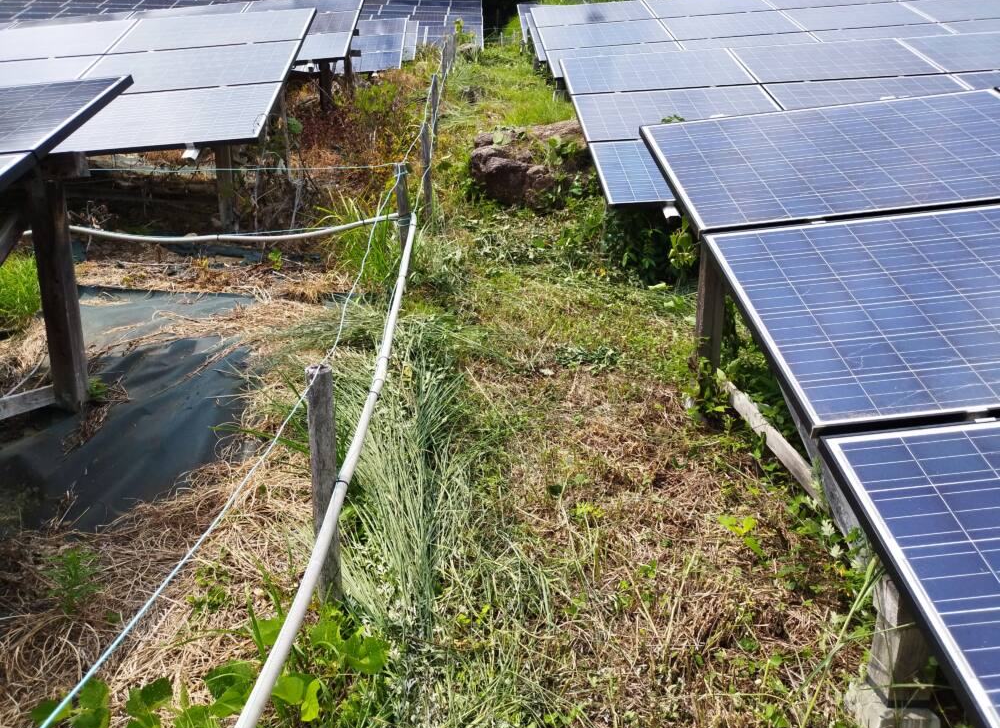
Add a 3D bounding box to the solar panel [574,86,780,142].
[{"bbox_3d":[1.488,-2.070,6.471,1.650,0.042,0.990,-4,39,-1],"label":"solar panel"}]

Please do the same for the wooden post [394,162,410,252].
[{"bbox_3d":[-0.631,-1.020,5.070,0.062,0.600,0.062,-2,10,-2],"label":"wooden post"}]

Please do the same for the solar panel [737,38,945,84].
[{"bbox_3d":[3.103,-2.817,7.287,1.650,0.042,0.990,-4,39,-1],"label":"solar panel"}]

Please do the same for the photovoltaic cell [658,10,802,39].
[{"bbox_3d":[3.021,-4.426,10.244,1.650,0.042,0.990,-5,39,-1],"label":"photovoltaic cell"}]

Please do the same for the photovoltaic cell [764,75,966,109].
[{"bbox_3d":[3.155,-2.178,6.493,1.650,0.042,0.990,-4,39,-1],"label":"photovoltaic cell"}]

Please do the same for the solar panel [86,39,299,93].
[{"bbox_3d":[-2.470,-2.355,6.250,1.650,0.045,0.990,-4,39,-1],"label":"solar panel"}]

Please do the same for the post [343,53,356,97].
[{"bbox_3d":[-1.995,-3.950,10.250,0.090,0.800,0.090,-2,10,-2],"label":"post"}]

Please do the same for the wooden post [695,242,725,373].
[{"bbox_3d":[0.865,-0.240,3.220,0.088,0.720,0.088,-2,10,-2],"label":"wooden post"}]

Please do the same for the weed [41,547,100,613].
[{"bbox_3d":[-1.060,0.530,1.930,0.130,0.140,0.120,-2,10,-2],"label":"weed"}]

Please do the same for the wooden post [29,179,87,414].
[{"bbox_3d":[-1.680,-0.260,2.970,0.088,0.900,0.088,-2,10,-2],"label":"wooden post"}]

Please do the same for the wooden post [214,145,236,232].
[{"bbox_3d":[-1.911,-1.261,5.420,0.100,0.660,0.100,-2,12,-1],"label":"wooden post"}]

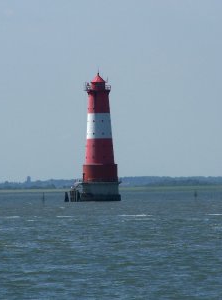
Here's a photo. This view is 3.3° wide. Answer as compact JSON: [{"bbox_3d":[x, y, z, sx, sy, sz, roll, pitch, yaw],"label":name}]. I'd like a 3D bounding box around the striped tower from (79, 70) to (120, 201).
[{"bbox_3d":[-3.010,-3.620,1077.000,11.800,35.600,11.800,-1,-1,0],"label":"striped tower"}]

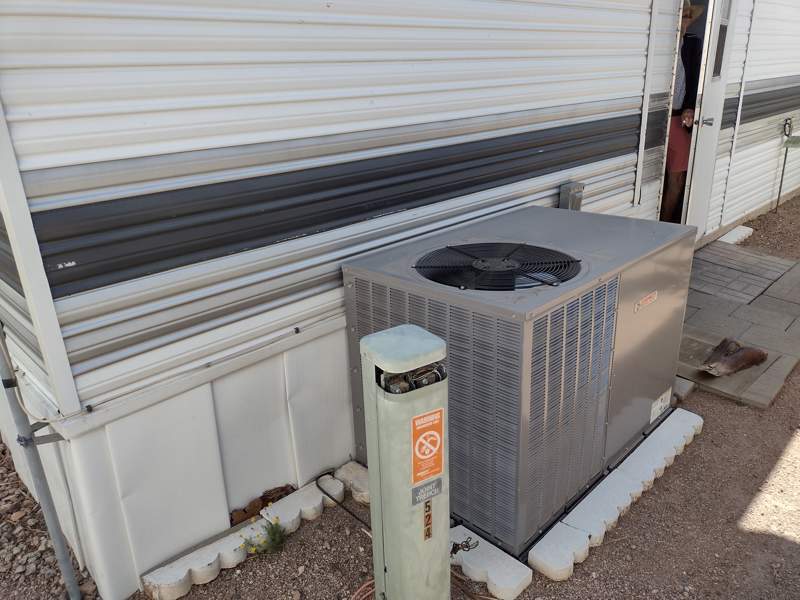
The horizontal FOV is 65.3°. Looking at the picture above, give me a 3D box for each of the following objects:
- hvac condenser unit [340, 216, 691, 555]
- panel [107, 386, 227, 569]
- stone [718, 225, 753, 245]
[{"bbox_3d":[0.534,0.189,2.625,0.808,0.860,1.251,17,28,42],"label":"hvac condenser unit"},{"bbox_3d":[-0.751,0.603,2.099,0.022,0.598,0.341,17,28,42],"label":"panel"},{"bbox_3d":[3.111,-0.580,5.771,0.146,0.048,0.602,17,28,42],"label":"stone"}]

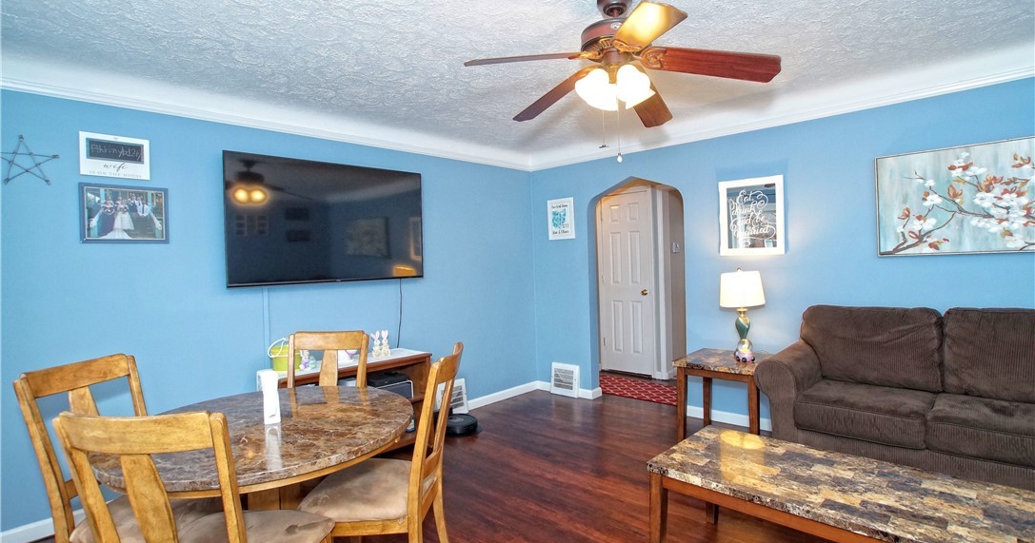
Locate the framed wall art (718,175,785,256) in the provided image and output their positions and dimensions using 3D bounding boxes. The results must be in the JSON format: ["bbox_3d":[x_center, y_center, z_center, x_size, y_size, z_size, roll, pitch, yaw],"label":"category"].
[{"bbox_3d":[1.692,-0.392,3.327,0.427,0.549,0.030,-1,1,39],"label":"framed wall art"}]

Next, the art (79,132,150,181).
[{"bbox_3d":[-2.125,-0.606,2.435,0.279,0.217,0.020,-3,1,-43],"label":"art"}]

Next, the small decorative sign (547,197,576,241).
[{"bbox_3d":[0.422,-0.496,4.351,0.290,0.380,0.020,-1,1,39],"label":"small decorative sign"}]

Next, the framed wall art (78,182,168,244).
[{"bbox_3d":[-2.091,-0.302,2.459,0.357,0.307,0.025,-3,1,-43],"label":"framed wall art"}]

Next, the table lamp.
[{"bbox_3d":[1.567,0.284,3.180,0.320,0.610,0.320,-1,1,42],"label":"table lamp"}]

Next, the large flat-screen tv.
[{"bbox_3d":[-1.261,-0.334,3.190,1.326,0.813,0.070,-3,1,-43],"label":"large flat-screen tv"}]

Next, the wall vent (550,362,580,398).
[{"bbox_3d":[0.463,1.025,4.362,0.288,0.302,0.050,-1,1,39],"label":"wall vent"}]

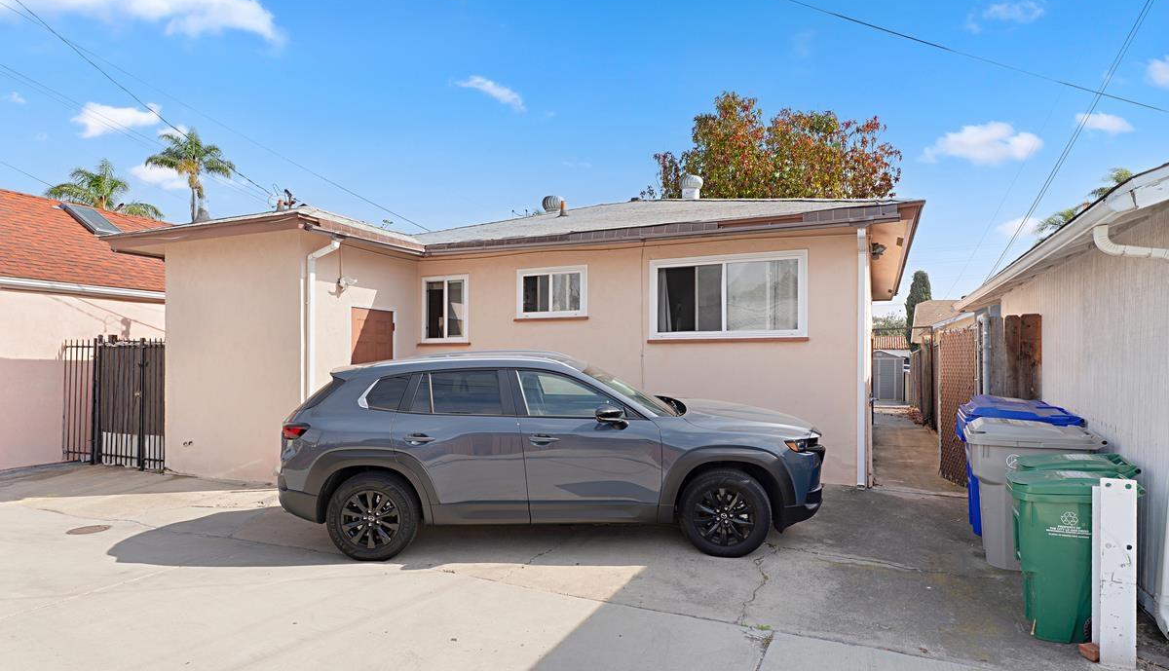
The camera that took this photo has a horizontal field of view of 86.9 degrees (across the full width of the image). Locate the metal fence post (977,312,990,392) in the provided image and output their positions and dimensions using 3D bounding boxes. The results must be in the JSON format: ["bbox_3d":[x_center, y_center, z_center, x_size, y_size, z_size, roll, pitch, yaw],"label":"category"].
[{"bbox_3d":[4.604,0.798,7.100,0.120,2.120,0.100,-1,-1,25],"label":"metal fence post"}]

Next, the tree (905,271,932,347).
[{"bbox_3d":[20.561,-0.619,38.000,1.750,7.200,1.750,-1,-1,25],"label":"tree"}]

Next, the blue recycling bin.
[{"bbox_3d":[3.880,1.217,5.560,0.840,1.150,0.670,-1,-1,26],"label":"blue recycling bin"}]

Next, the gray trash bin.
[{"bbox_3d":[3.380,1.217,4.720,0.840,1.110,0.670,-1,-1,26],"label":"gray trash bin"}]

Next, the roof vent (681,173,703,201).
[{"bbox_3d":[2.077,-2.858,11.900,0.440,0.550,0.440,-1,-1,25],"label":"roof vent"}]

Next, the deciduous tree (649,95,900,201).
[{"bbox_3d":[6.386,-2.937,21.000,8.900,10.600,8.200,-1,-1,25],"label":"deciduous tree"}]

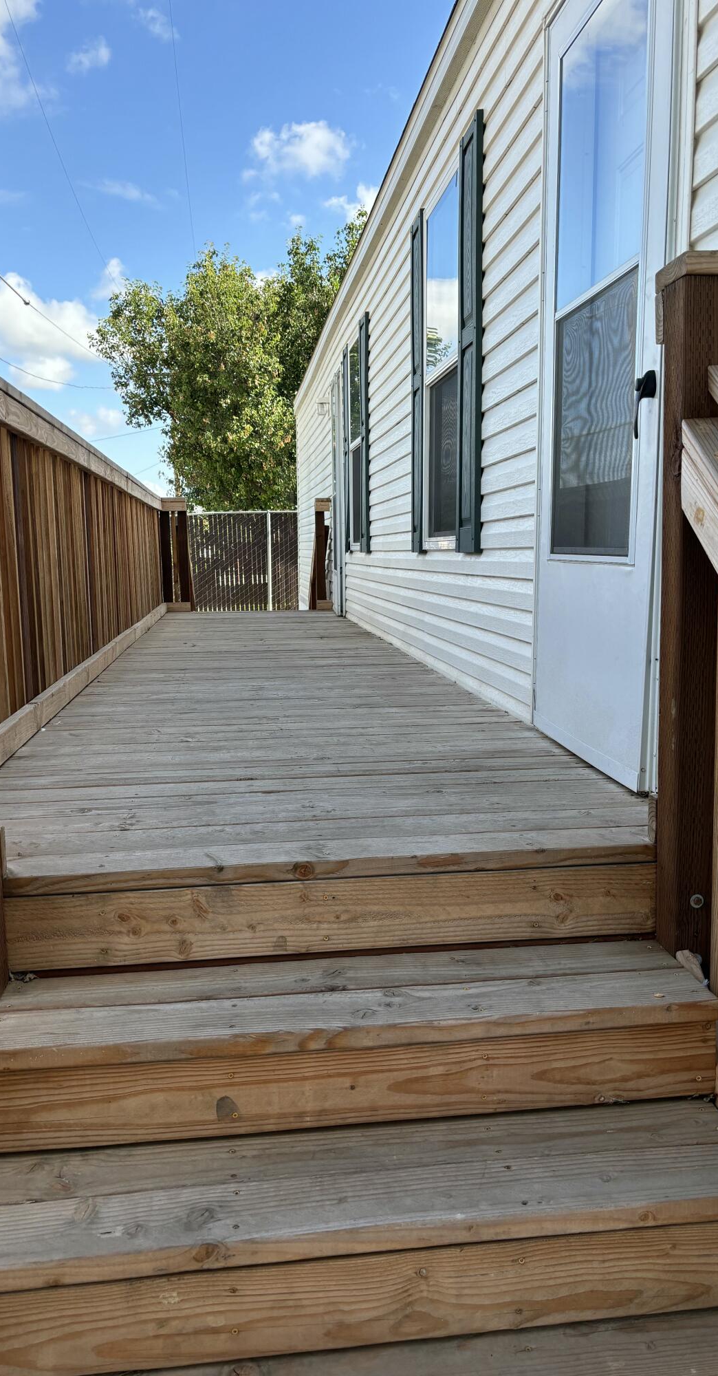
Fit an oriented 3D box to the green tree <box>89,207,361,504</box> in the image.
[{"bbox_3d":[-2.278,-5.095,19.375,5.262,7.700,5.200,-2,8,-7],"label":"green tree"}]

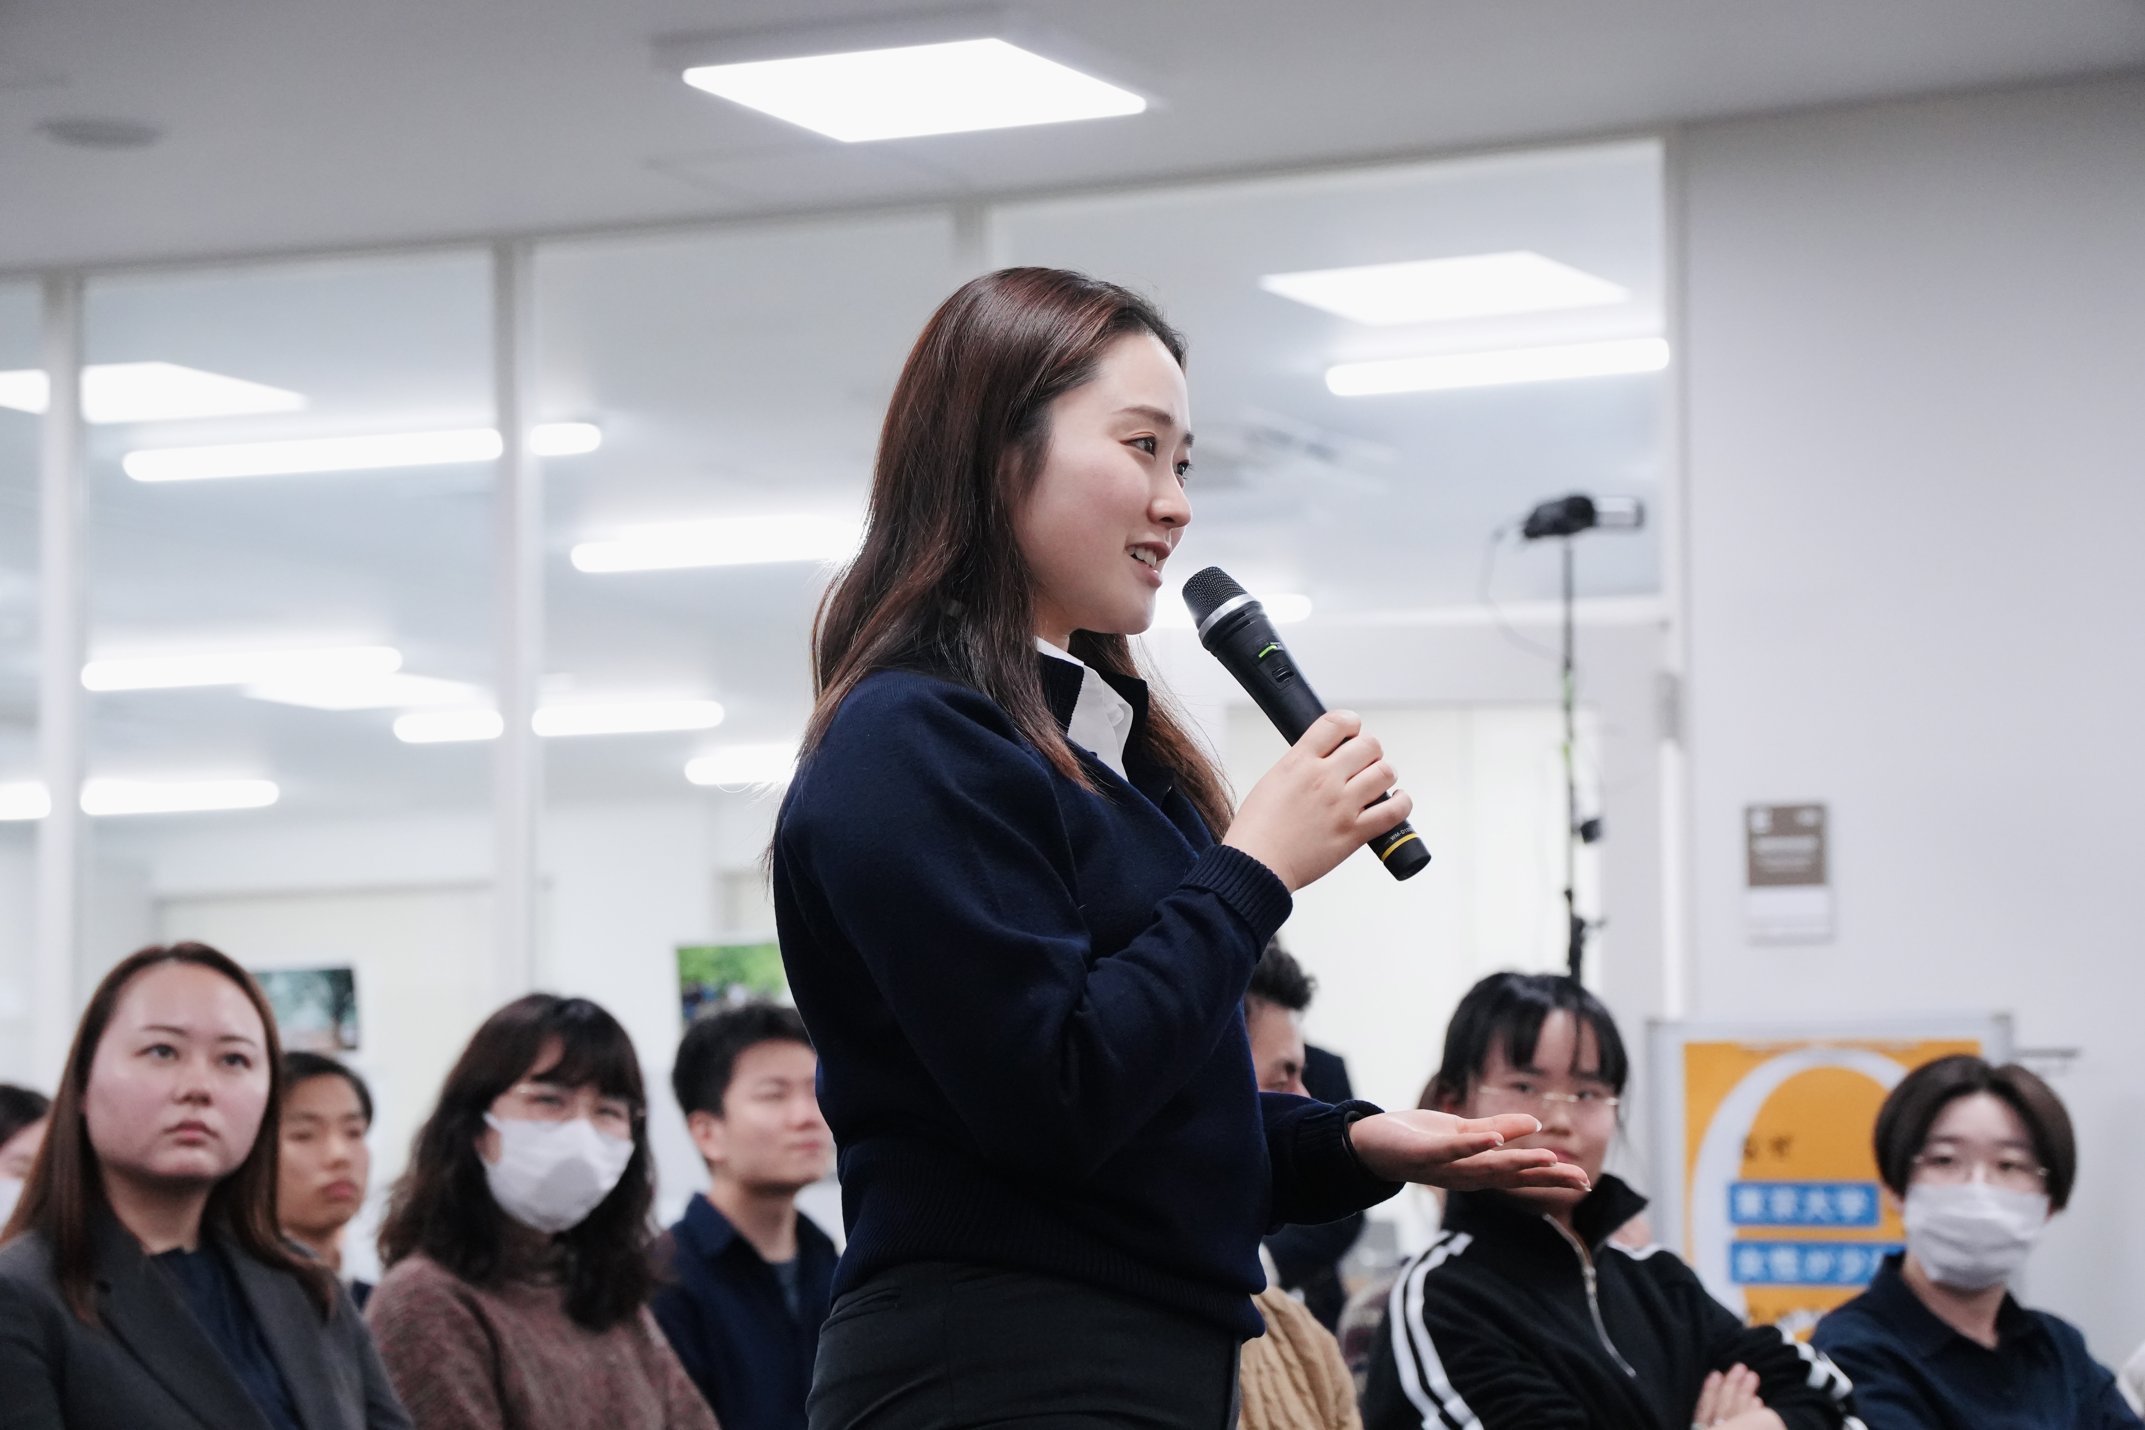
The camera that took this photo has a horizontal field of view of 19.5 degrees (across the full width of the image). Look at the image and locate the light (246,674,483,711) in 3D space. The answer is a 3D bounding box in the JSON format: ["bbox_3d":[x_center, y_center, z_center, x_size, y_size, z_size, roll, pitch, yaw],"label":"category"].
[{"bbox_3d":[-2.284,-0.094,20.620,0.620,0.060,0.620,-3,-6,26],"label":"light"}]

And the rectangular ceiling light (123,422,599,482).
[{"bbox_3d":[-1.697,-0.642,14.907,1.240,0.075,0.140,-3,-6,26],"label":"rectangular ceiling light"}]

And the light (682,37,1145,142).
[{"bbox_3d":[-0.259,-1.073,10.515,0.620,0.060,0.620,-3,-6,26],"label":"light"}]

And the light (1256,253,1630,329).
[{"bbox_3d":[0.758,-0.878,12.552,0.620,0.060,0.620,-3,-6,26],"label":"light"}]

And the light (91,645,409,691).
[{"bbox_3d":[-2.704,-0.153,19.938,1.240,0.075,0.140,-3,-6,26],"label":"light"}]

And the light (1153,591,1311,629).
[{"bbox_3d":[0.133,-0.291,18.552,1.240,0.075,0.140,-3,-6,26],"label":"light"}]

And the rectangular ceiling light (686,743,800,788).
[{"bbox_3d":[-0.901,0.184,23.503,1.240,0.075,0.140,-3,-6,26],"label":"rectangular ceiling light"}]

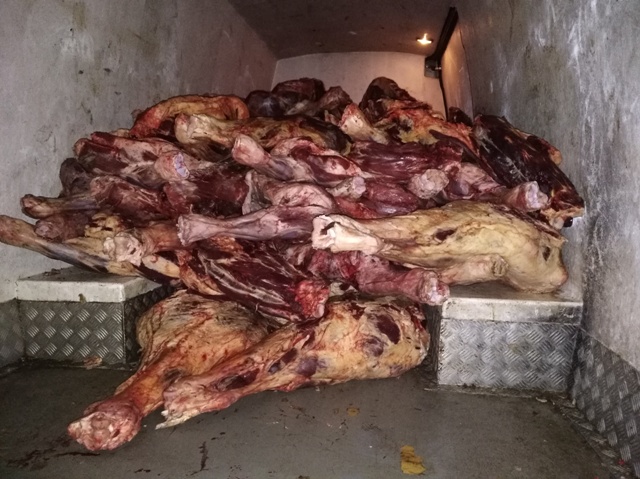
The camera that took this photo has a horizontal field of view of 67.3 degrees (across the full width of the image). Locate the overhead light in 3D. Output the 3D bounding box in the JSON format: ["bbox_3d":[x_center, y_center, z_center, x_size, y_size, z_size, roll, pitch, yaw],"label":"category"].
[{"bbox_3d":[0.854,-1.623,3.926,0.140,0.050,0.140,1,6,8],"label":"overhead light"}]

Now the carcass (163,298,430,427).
[{"bbox_3d":[-0.081,0.293,1.407,0.790,0.220,0.300,-2,7,-25],"label":"carcass"}]

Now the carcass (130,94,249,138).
[{"bbox_3d":[-0.597,-0.534,2.230,0.550,0.250,0.400,0,6,-4],"label":"carcass"}]

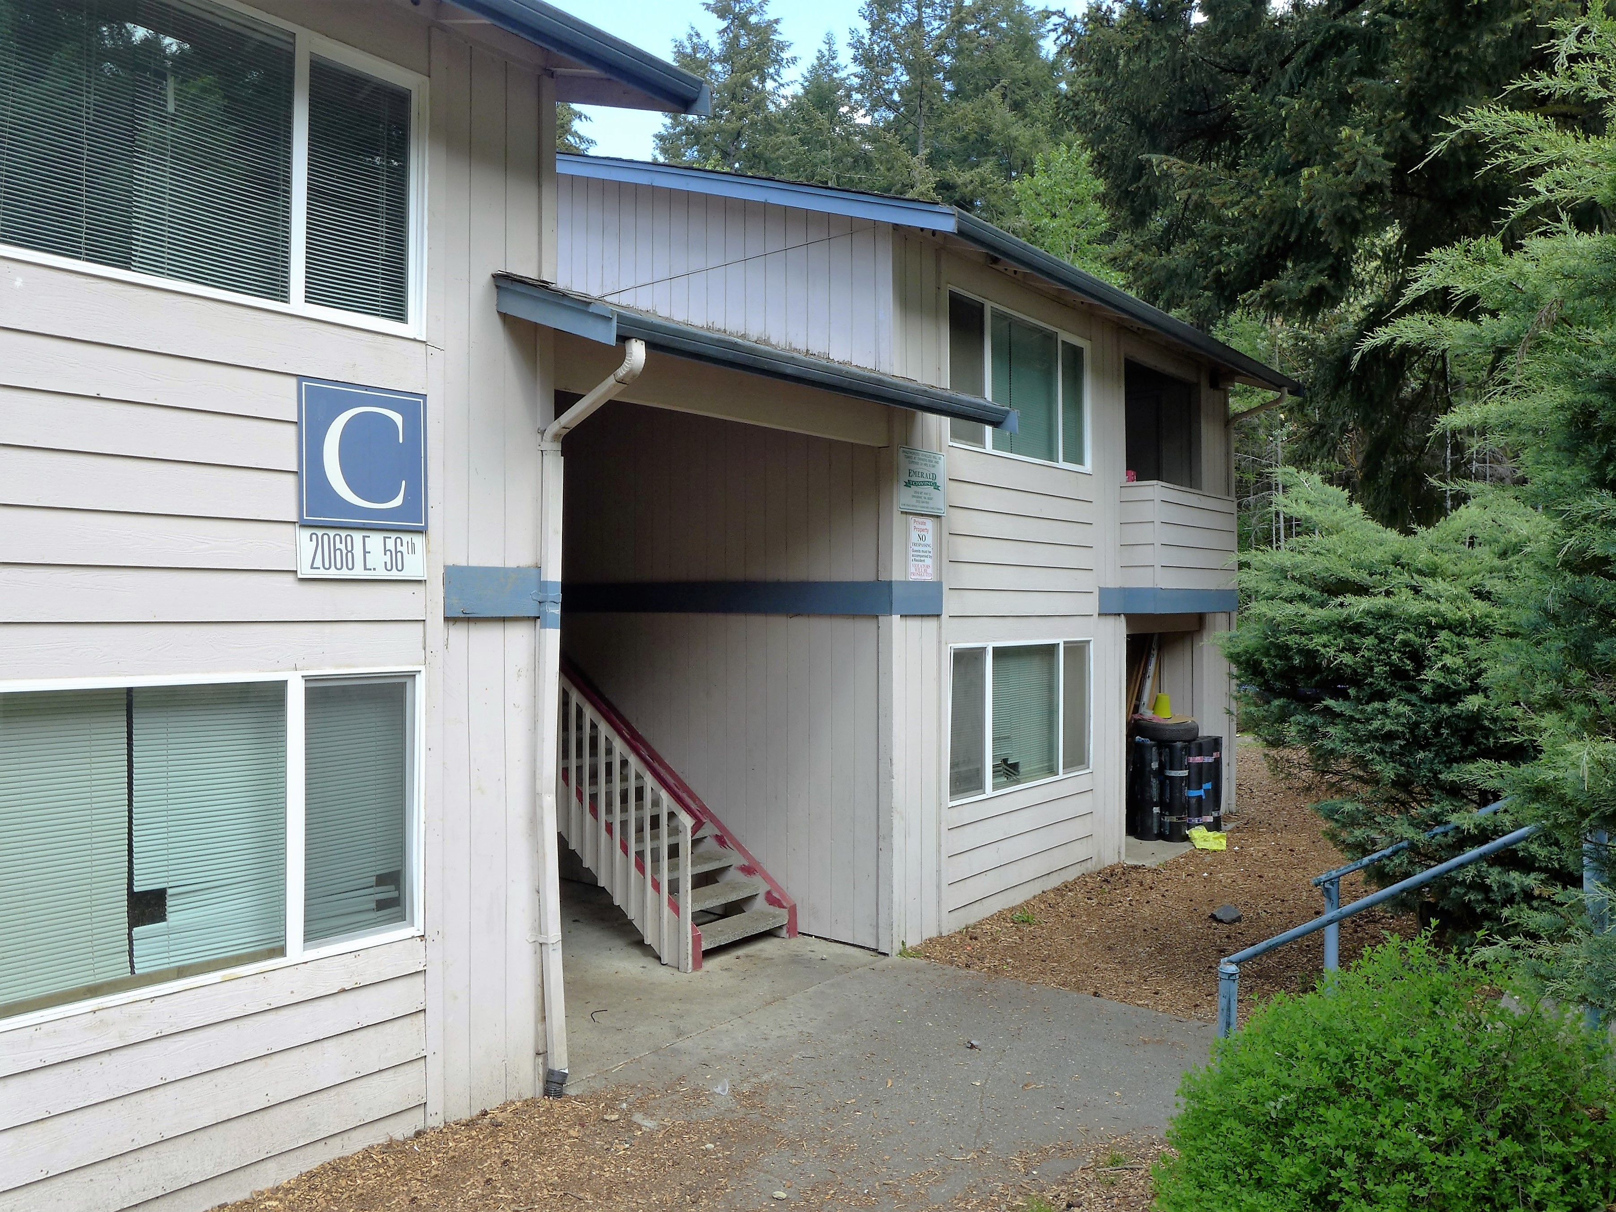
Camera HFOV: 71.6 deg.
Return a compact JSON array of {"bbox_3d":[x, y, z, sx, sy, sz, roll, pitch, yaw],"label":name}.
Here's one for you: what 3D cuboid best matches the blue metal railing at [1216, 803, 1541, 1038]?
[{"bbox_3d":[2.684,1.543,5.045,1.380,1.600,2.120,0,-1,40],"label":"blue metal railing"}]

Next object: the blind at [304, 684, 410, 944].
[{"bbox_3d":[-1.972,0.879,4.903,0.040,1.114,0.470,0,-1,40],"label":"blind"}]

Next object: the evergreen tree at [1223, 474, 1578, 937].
[{"bbox_3d":[3.877,0.677,7.295,2.350,3.170,2.300,0,0,28],"label":"evergreen tree"}]

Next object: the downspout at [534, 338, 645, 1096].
[{"bbox_3d":[-1.032,0.588,5.358,0.701,3.616,0.100,0,-1,40],"label":"downspout"}]

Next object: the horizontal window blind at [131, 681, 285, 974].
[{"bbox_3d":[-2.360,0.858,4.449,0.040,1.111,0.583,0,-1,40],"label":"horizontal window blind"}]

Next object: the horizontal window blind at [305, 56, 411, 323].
[{"bbox_3d":[-1.968,-1.815,4.922,0.040,1.074,0.478,0,-1,40],"label":"horizontal window blind"}]

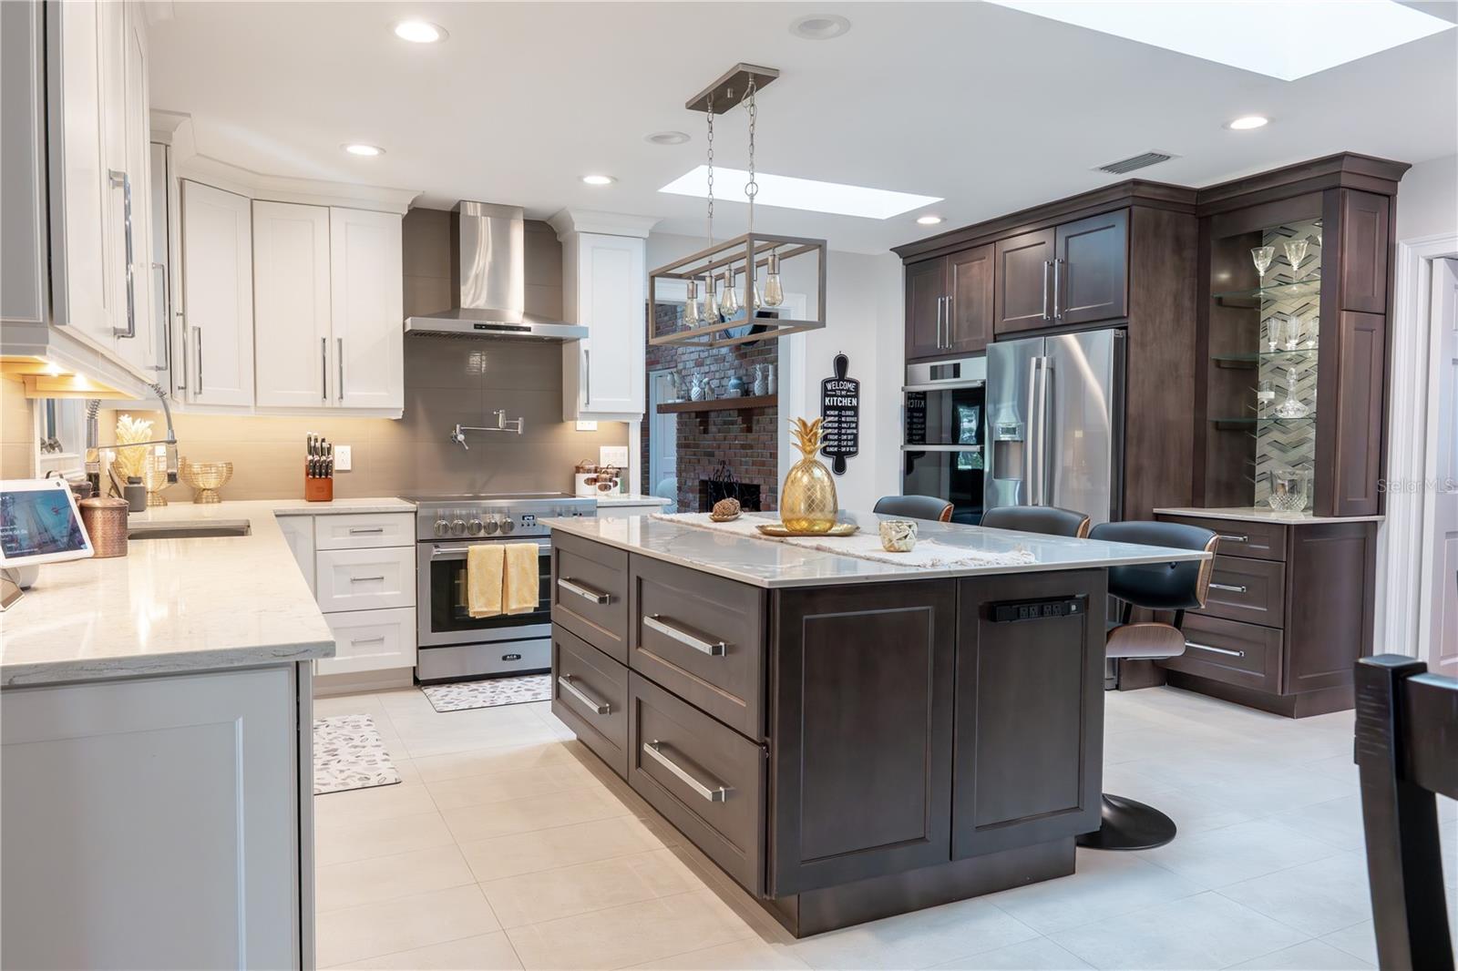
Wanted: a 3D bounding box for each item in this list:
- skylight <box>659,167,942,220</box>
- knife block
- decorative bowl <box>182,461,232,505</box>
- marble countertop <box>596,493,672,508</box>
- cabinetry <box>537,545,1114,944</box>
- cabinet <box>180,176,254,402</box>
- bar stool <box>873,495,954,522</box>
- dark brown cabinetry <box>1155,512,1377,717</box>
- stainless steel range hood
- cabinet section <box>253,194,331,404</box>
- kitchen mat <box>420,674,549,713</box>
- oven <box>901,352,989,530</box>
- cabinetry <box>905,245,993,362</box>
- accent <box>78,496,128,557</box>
[{"bbox_3d":[0.382,-1.536,5.184,1.390,0.100,0.550,-1,3,-26],"label":"skylight"},{"bbox_3d":[-2.087,-0.028,5.143,0.134,0.215,0.135,-1,3,-26],"label":"knife block"},{"bbox_3d":[-2.526,-0.014,4.893,0.225,0.197,0.225,-1,3,-26],"label":"decorative bowl"},{"bbox_3d":[-0.650,0.084,5.722,0.420,0.030,0.675,-1,3,-26],"label":"marble countertop"},{"bbox_3d":[0.183,0.648,3.558,1.107,0.883,1.903,-1,3,-26],"label":"cabinetry"},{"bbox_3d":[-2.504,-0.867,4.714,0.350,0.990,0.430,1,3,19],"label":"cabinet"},{"bbox_3d":[0.698,0.550,4.486,0.530,0.980,0.520,-1,3,-26],"label":"bar stool"},{"bbox_3d":[2.645,0.599,5.005,0.670,0.884,0.707,-1,3,-26],"label":"dark brown cabinetry"},{"bbox_3d":[-1.263,-1.134,5.379,0.908,0.711,0.530,-1,3,-26],"label":"stainless steel range hood"},{"bbox_3d":[-2.229,-0.895,5.160,0.348,0.997,0.327,-1,3,-26],"label":"cabinet section"},{"bbox_3d":[-0.997,1.000,4.981,0.920,0.010,0.510,-1,3,-26],"label":"kitchen mat"},{"bbox_3d":[1.546,-0.232,6.362,0.600,1.090,0.765,-1,3,-26],"label":"oven"},{"bbox_3d":[1.635,-1.106,6.328,0.660,0.613,0.860,-1,3,-26],"label":"cabinetry"},{"bbox_3d":[-1.744,0.114,2.827,0.130,0.160,0.130,-1,3,-26],"label":"accent"}]

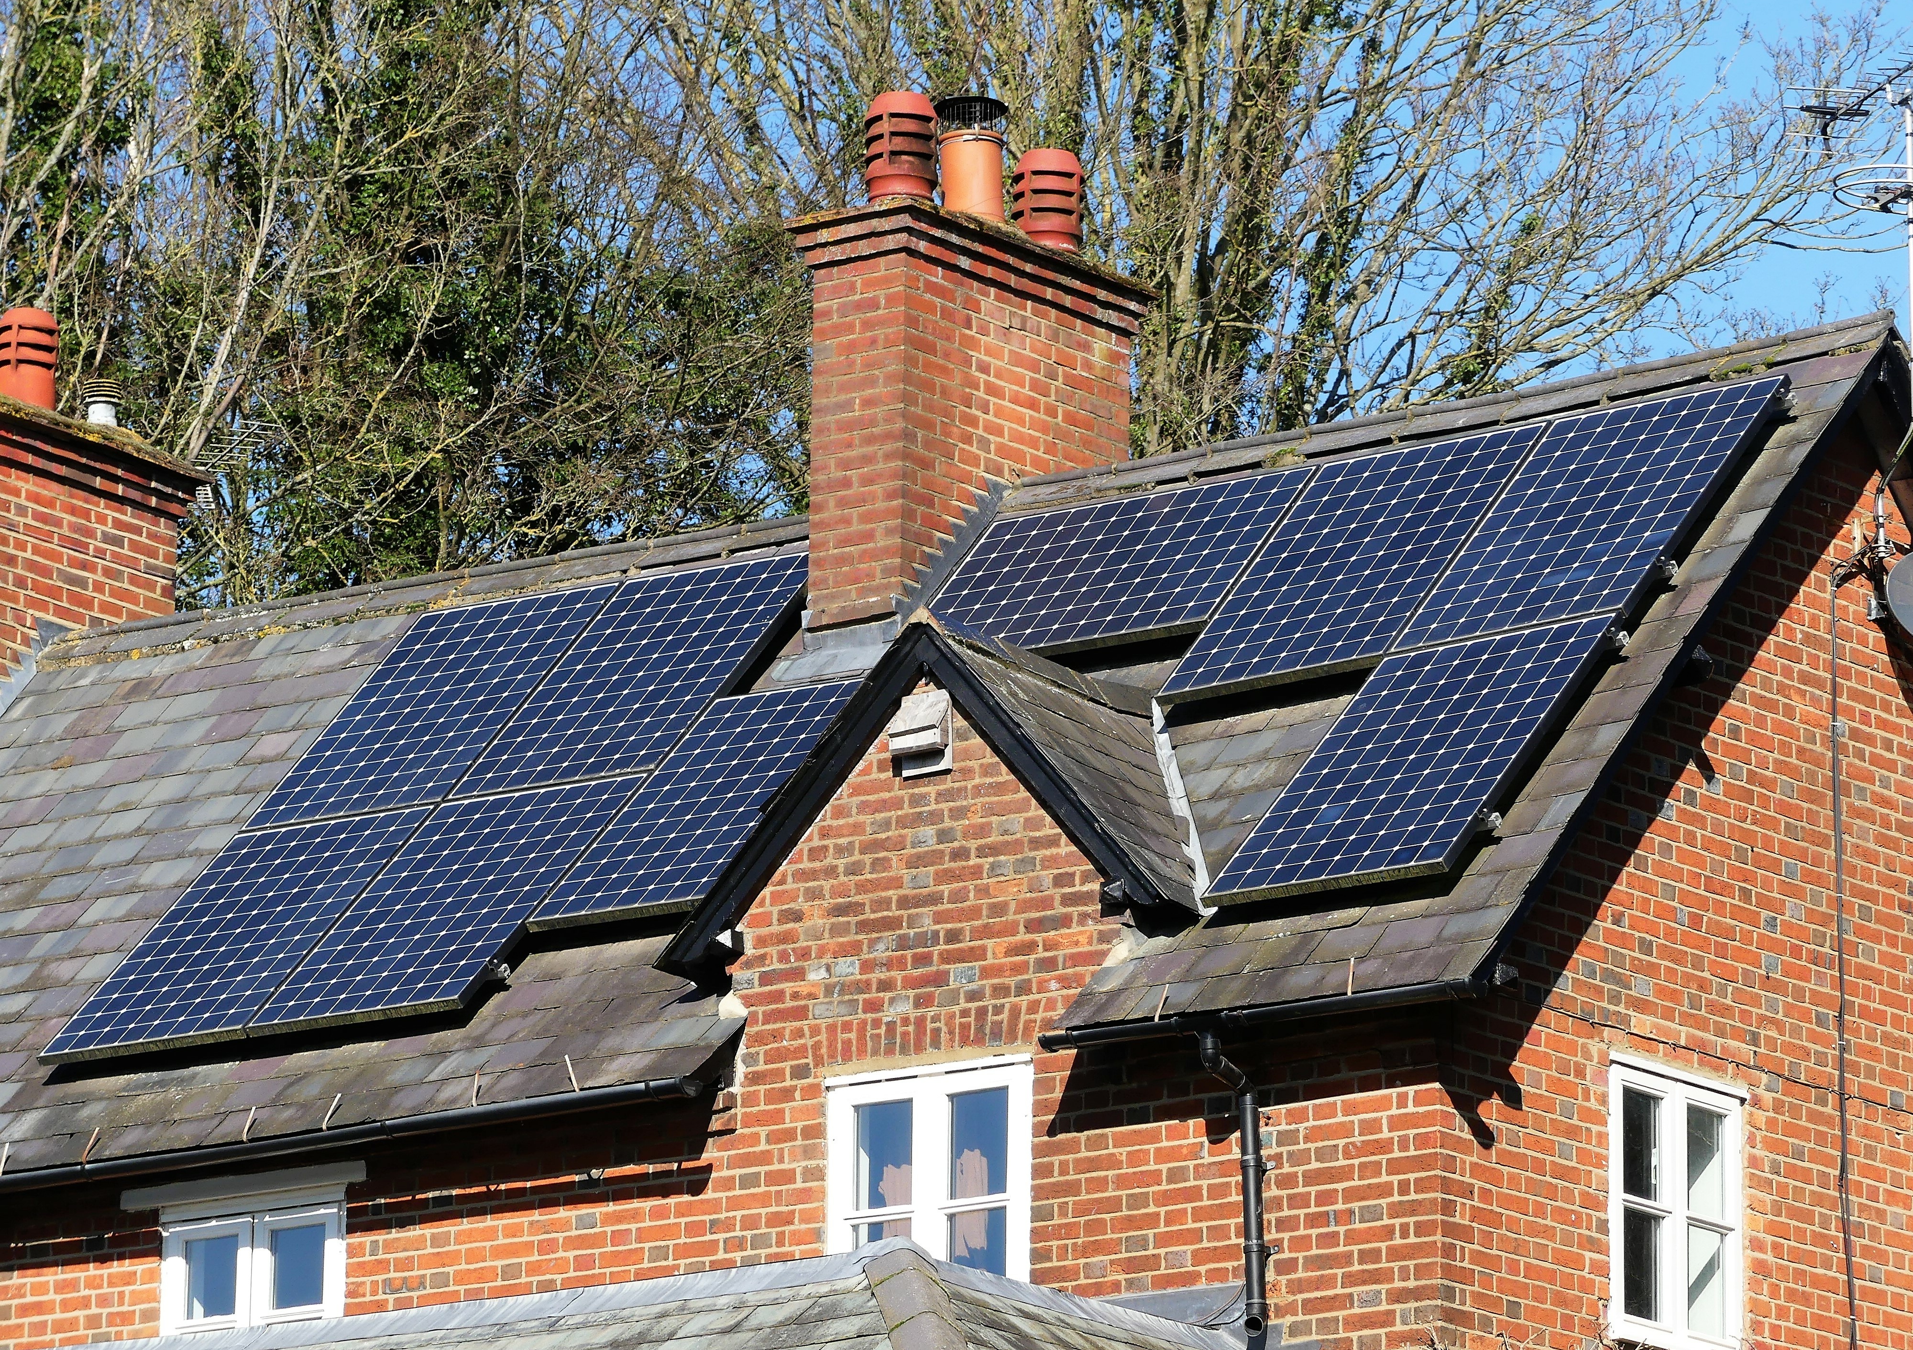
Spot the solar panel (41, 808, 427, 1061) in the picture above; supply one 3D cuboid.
[{"bbox_3d":[-2.786,1.012,38.312,1.046,1.559,0.046,-9,-61,36],"label":"solar panel"}]

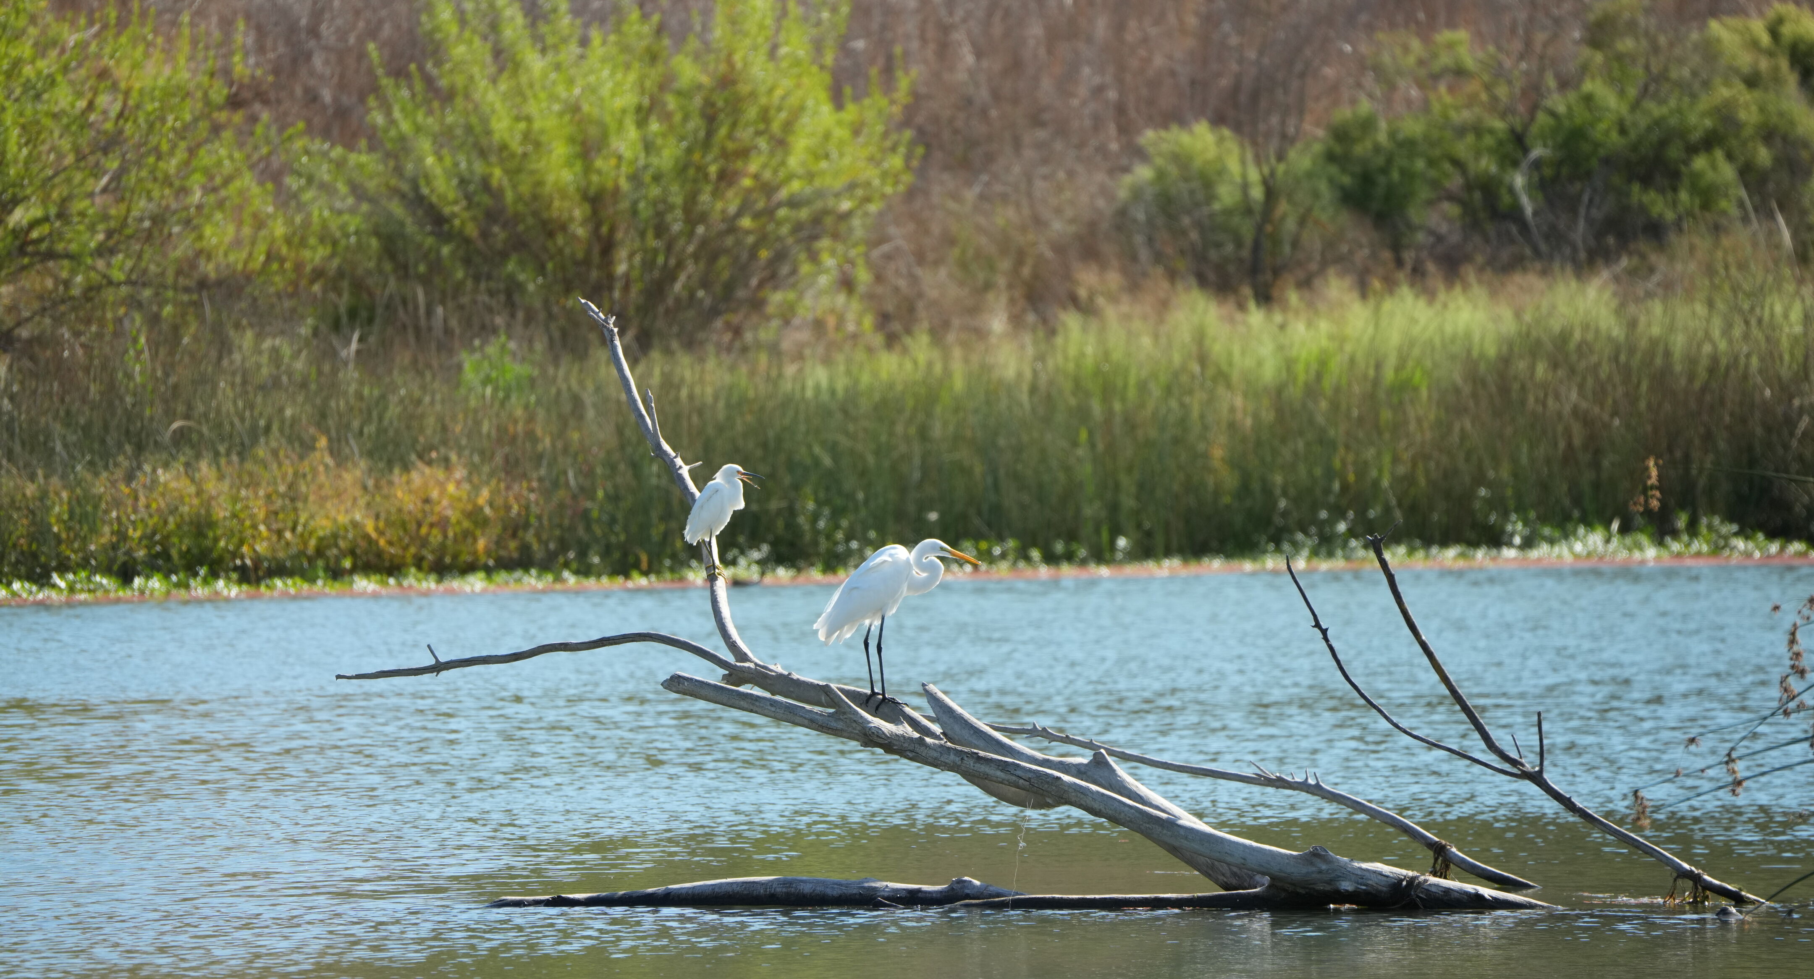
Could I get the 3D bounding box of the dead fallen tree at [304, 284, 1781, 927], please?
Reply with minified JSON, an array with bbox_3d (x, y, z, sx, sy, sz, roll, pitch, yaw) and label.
[{"bbox_3d":[0.281,0.367,61.000,4.000,1.900,1.600,0,1,0],"label":"dead fallen tree"}]

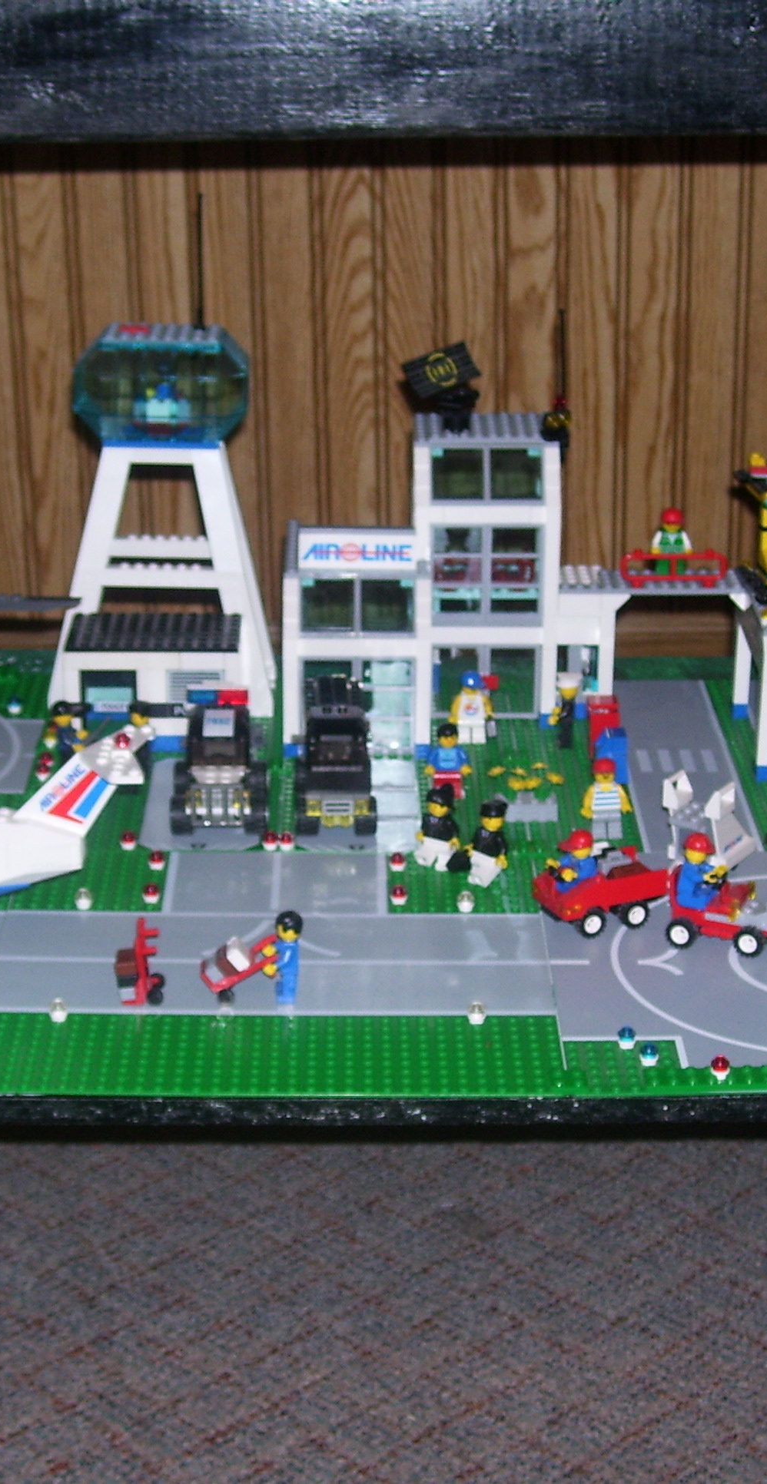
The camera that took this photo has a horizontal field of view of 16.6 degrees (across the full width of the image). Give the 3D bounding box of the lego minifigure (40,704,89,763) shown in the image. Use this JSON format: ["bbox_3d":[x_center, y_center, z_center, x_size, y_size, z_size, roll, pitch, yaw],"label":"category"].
[{"bbox_3d":[-0.169,0.000,1.416,0.020,0.043,0.023,6,21,13],"label":"lego minifigure"}]

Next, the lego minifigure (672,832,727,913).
[{"bbox_3d":[0.150,0.061,1.241,0.024,0.035,0.024,7,22,16],"label":"lego minifigure"}]

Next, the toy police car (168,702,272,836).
[{"bbox_3d":[-0.084,0.007,1.376,0.050,0.057,0.085,1,21,-1],"label":"toy police car"}]

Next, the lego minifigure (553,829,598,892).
[{"bbox_3d":[0.092,0.058,1.260,0.022,0.032,0.022,-10,23,-26],"label":"lego minifigure"}]

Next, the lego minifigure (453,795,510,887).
[{"bbox_3d":[0.049,0.048,1.296,0.026,0.043,0.018,18,23,25],"label":"lego minifigure"}]

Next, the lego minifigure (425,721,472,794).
[{"bbox_3d":[0.035,0.008,1.400,0.025,0.042,0.015,1,21,-1],"label":"lego minifigure"}]

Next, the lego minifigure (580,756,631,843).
[{"bbox_3d":[0.114,0.029,1.349,0.026,0.043,0.015,1,21,-1],"label":"lego minifigure"}]

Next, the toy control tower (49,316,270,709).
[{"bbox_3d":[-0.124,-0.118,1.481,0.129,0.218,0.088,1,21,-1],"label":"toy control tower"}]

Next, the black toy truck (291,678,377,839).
[{"bbox_3d":[-0.024,0.005,1.378,0.044,0.061,0.088,1,21,-1],"label":"black toy truck"}]

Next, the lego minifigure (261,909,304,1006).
[{"bbox_3d":[-0.045,0.095,1.173,0.020,0.042,0.022,0,21,-4],"label":"lego minifigure"}]

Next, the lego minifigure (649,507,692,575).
[{"bbox_3d":[0.162,-0.112,1.484,0.023,0.041,0.015,1,21,-1],"label":"lego minifigure"}]

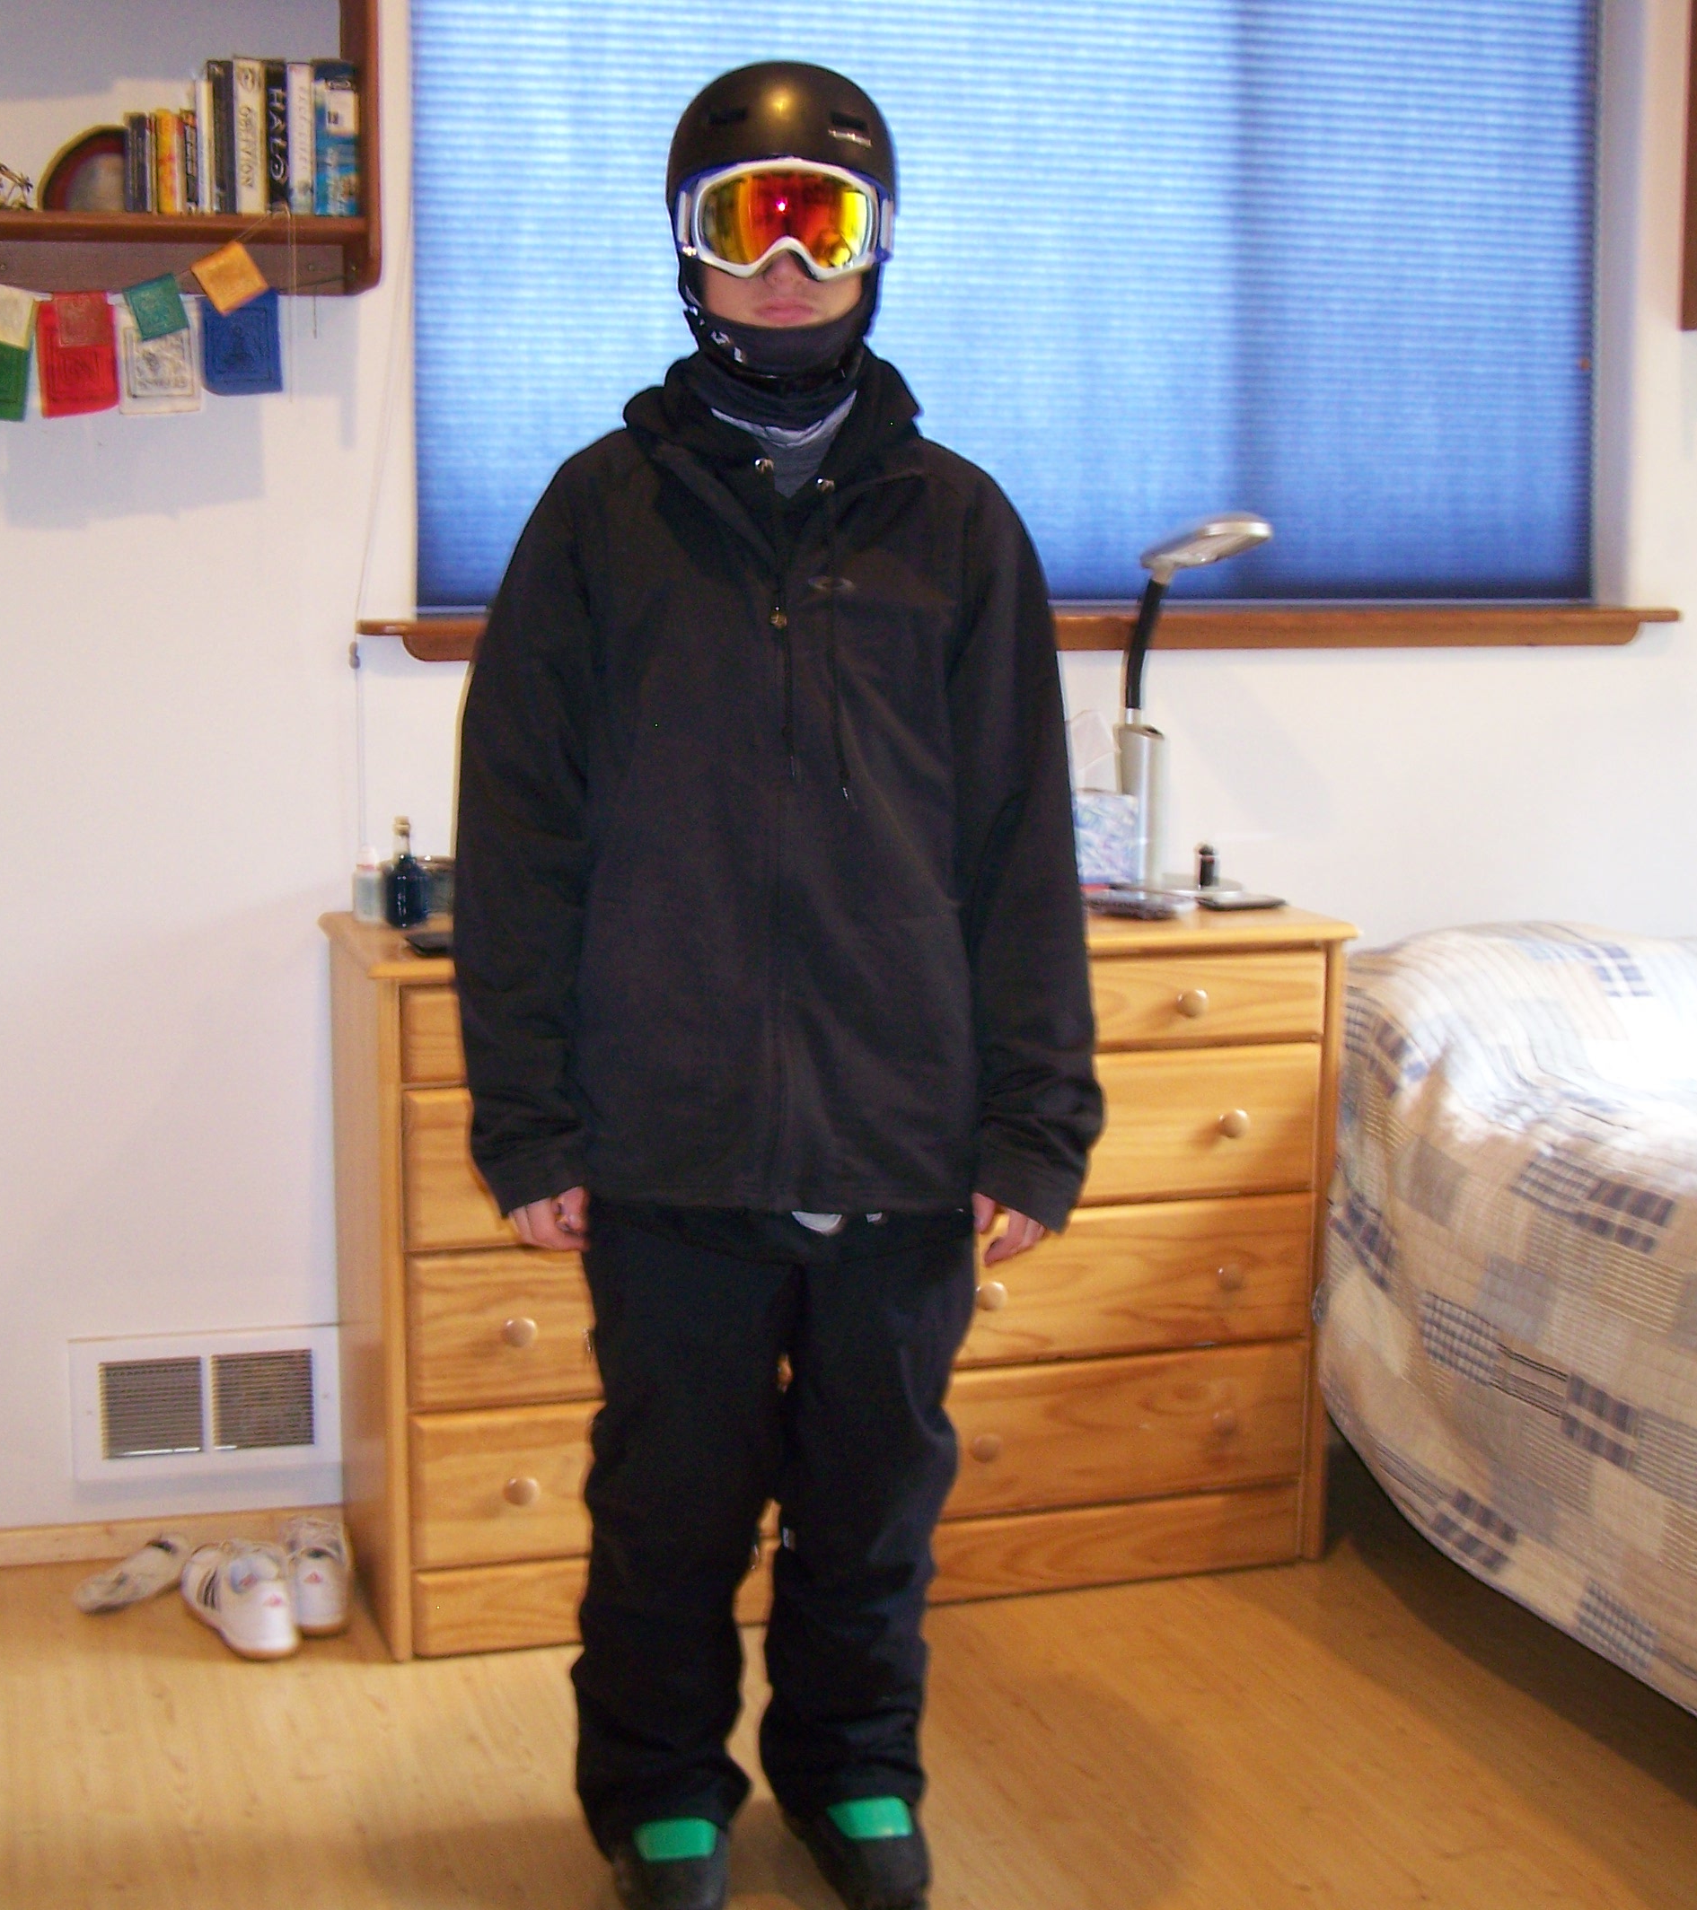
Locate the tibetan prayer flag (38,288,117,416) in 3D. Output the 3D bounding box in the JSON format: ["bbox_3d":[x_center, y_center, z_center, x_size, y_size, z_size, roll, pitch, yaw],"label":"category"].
[{"bbox_3d":[-0.939,-0.731,3.396,0.103,0.152,0.020,-2,9,-14],"label":"tibetan prayer flag"}]

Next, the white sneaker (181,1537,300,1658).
[{"bbox_3d":[-0.771,0.795,3.525,0.100,0.103,0.268,-4,9,-27],"label":"white sneaker"}]

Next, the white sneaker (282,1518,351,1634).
[{"bbox_3d":[-0.692,0.782,3.615,0.098,0.105,0.265,-2,9,-11],"label":"white sneaker"}]

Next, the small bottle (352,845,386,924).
[{"bbox_3d":[-0.629,-0.091,3.660,0.043,0.107,0.043,-2,9,-14],"label":"small bottle"}]

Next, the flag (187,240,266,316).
[{"bbox_3d":[-0.743,-0.810,3.347,0.064,0.070,0.008,-37,16,-7],"label":"flag"}]

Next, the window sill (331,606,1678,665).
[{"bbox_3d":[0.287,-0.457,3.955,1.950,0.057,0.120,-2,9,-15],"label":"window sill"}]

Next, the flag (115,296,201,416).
[{"bbox_3d":[-0.845,-0.733,3.420,0.100,0.140,0.012,-2,9,-15],"label":"flag"}]

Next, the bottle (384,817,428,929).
[{"bbox_3d":[-0.572,-0.107,3.608,0.055,0.140,0.055,-2,9,-15],"label":"bottle"}]

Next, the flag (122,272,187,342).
[{"bbox_3d":[-0.827,-0.772,3.330,0.060,0.066,0.008,-20,13,-12],"label":"flag"}]

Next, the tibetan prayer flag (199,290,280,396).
[{"bbox_3d":[-0.747,-0.755,3.444,0.096,0.126,0.012,-3,9,-15],"label":"tibetan prayer flag"}]

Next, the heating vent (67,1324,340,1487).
[{"bbox_3d":[-0.866,0.608,3.777,0.358,0.200,0.015,-2,9,-15],"label":"heating vent"}]

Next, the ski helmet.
[{"bbox_3d":[-0.065,-0.708,2.687,0.225,0.295,0.275,0,8,-2],"label":"ski helmet"}]

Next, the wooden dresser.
[{"bbox_3d":[-0.015,0.389,3.732,1.273,0.862,0.465,-2,9,-16],"label":"wooden dresser"}]

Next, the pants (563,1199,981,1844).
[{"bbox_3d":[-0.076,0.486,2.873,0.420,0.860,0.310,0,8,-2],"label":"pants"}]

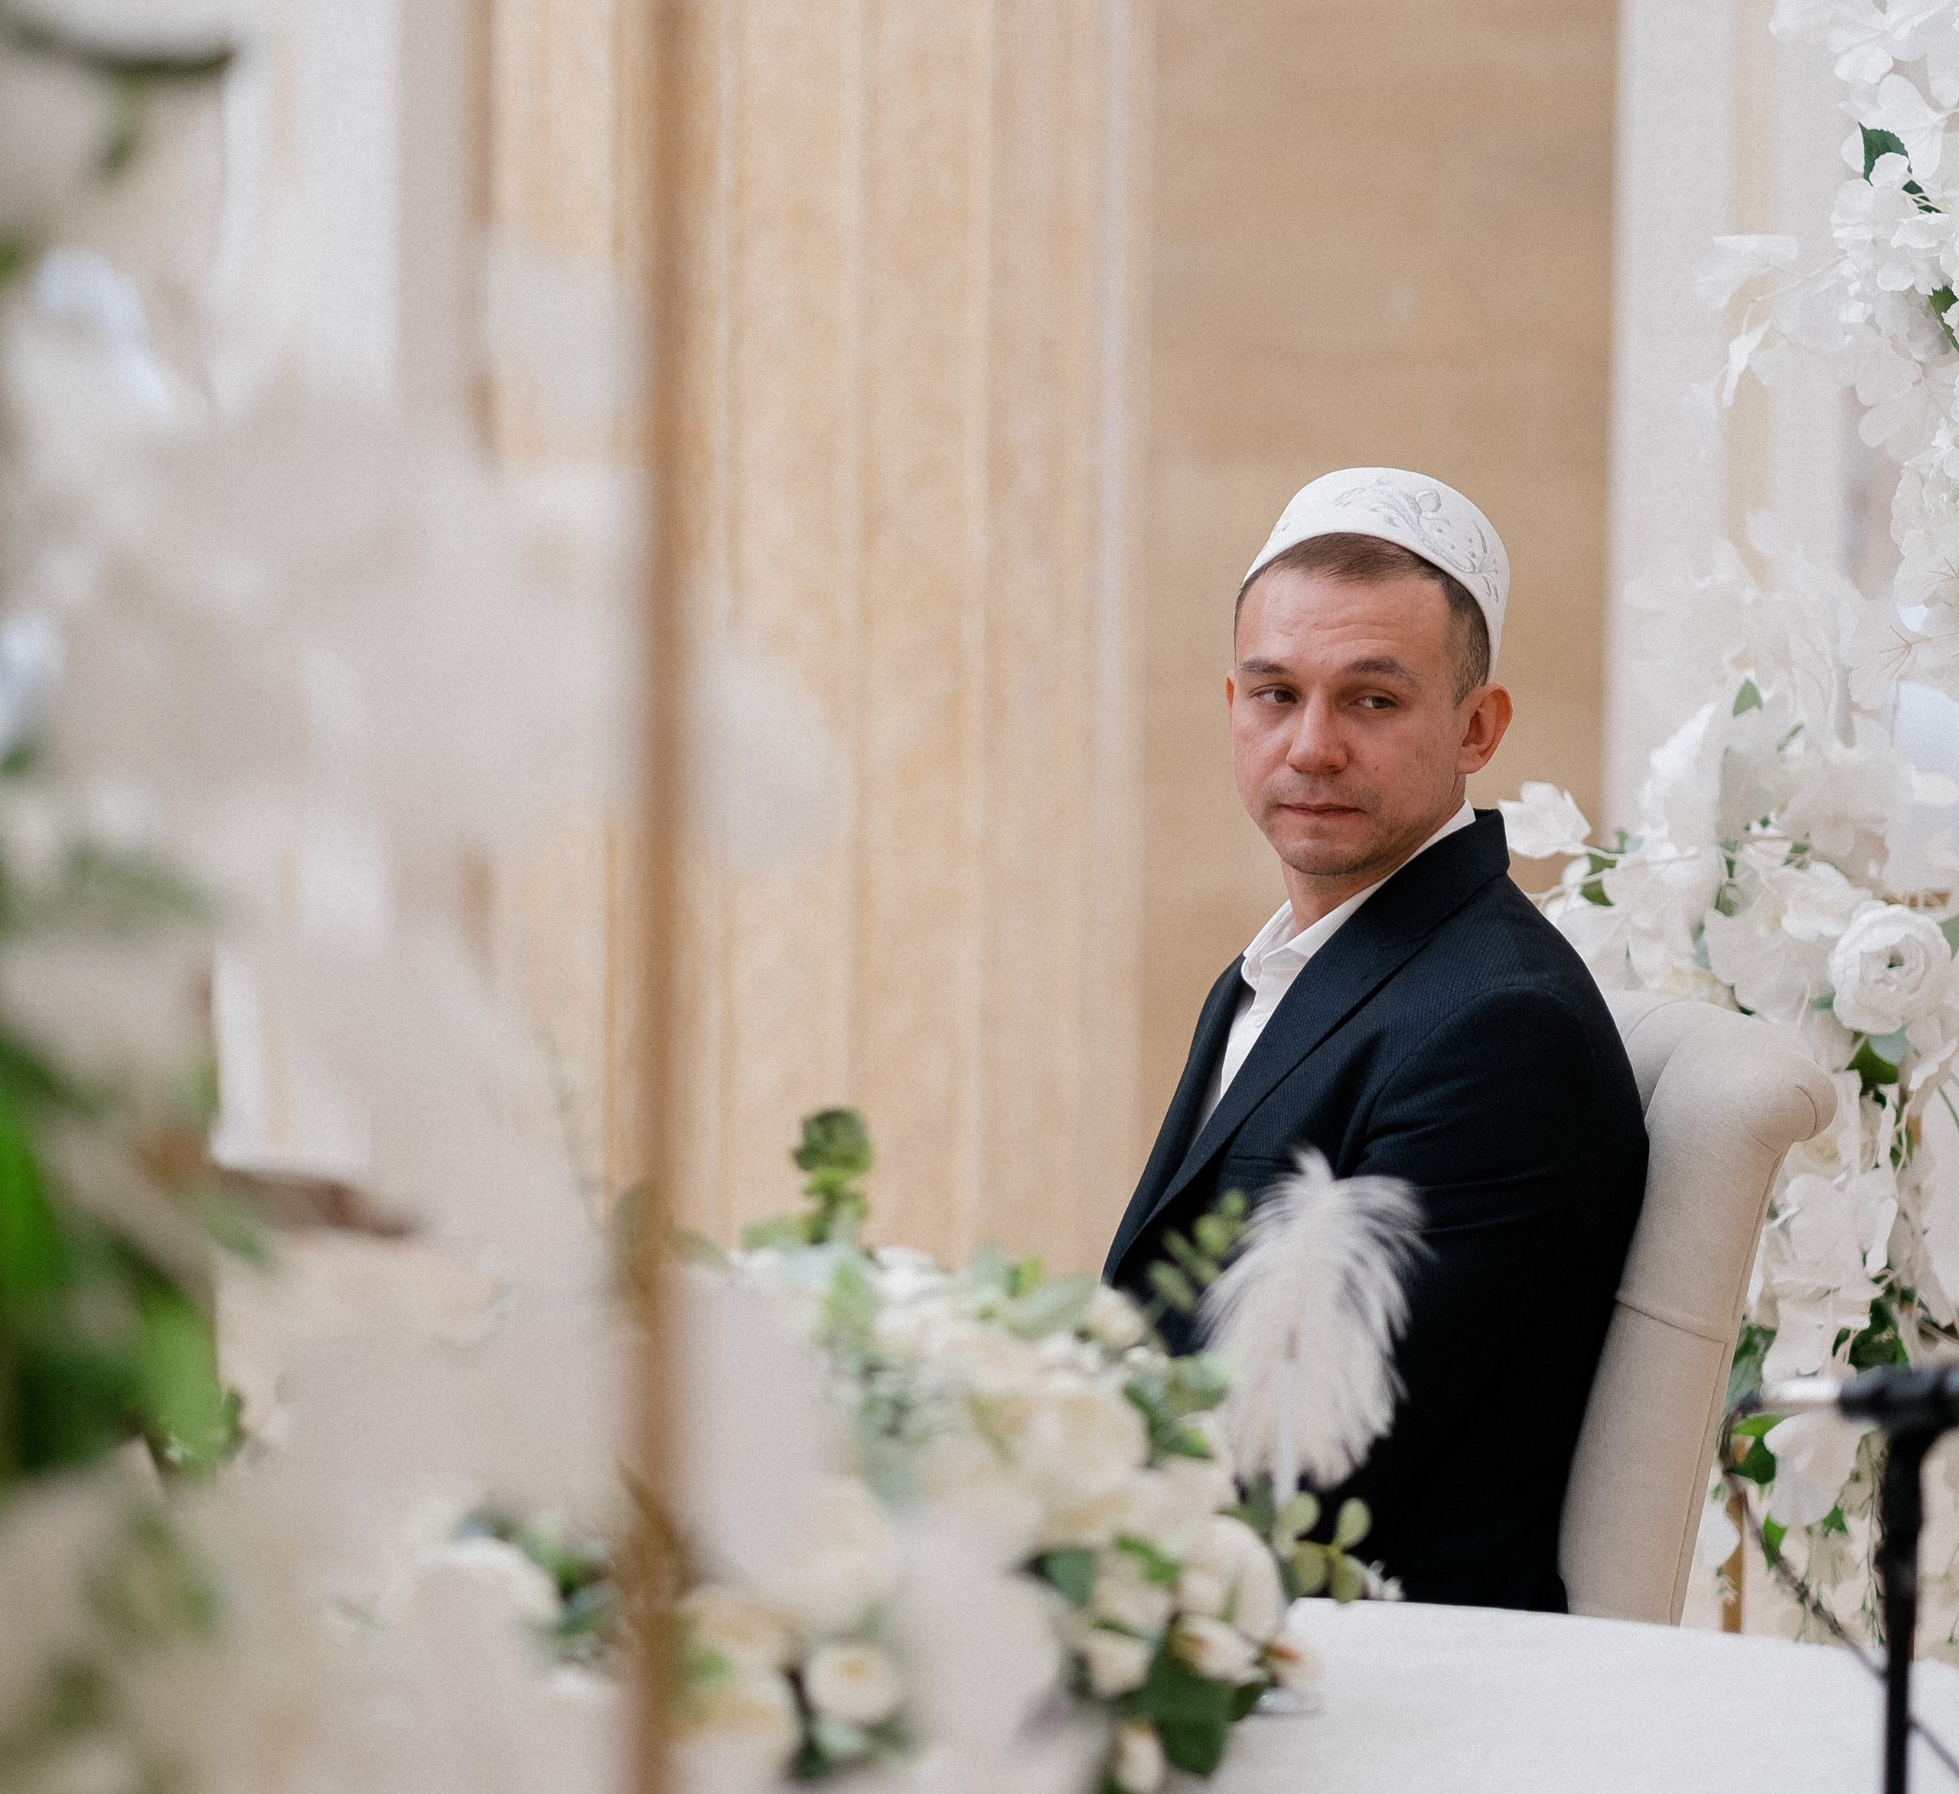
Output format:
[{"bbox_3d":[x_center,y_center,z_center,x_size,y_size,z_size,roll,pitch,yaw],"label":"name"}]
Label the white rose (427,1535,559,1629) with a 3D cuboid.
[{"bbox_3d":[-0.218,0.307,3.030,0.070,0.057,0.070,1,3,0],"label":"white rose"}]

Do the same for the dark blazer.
[{"bbox_3d":[0.224,0.256,4.230,0.380,0.630,0.480,-1,4,-29],"label":"dark blazer"}]

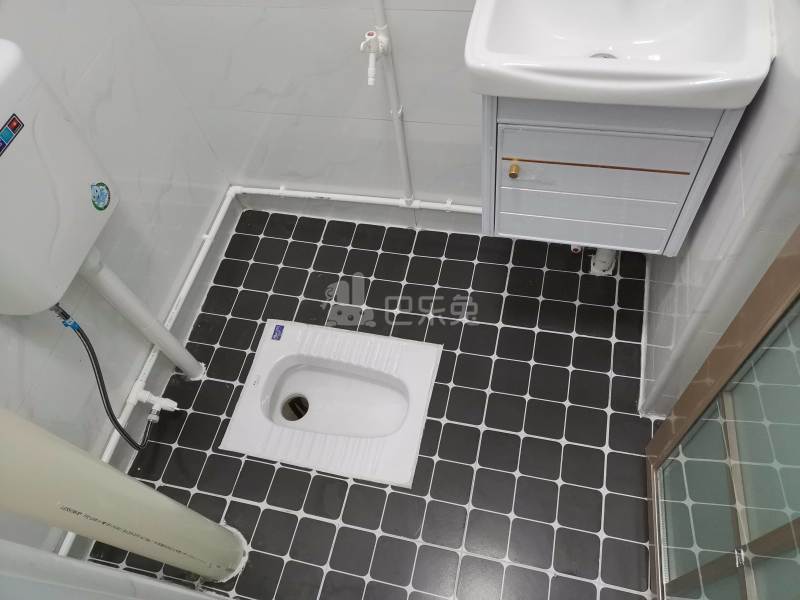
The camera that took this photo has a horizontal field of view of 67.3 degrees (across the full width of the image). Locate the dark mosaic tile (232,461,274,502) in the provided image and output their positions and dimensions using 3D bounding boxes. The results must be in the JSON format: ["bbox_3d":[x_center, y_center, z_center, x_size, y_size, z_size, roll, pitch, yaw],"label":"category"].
[{"bbox_3d":[-0.375,0.469,1.539,0.096,0.009,0.096,8,60,14],"label":"dark mosaic tile"}]

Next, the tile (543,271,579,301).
[{"bbox_3d":[0.463,-0.037,1.728,0.096,0.010,0.096,7,61,14],"label":"tile"}]

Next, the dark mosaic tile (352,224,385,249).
[{"bbox_3d":[-0.099,-0.197,1.898,0.096,0.008,0.096,7,61,14],"label":"dark mosaic tile"}]

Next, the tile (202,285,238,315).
[{"bbox_3d":[-0.553,0.002,1.852,0.096,0.008,0.096,7,61,14],"label":"tile"}]

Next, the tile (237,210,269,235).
[{"bbox_3d":[-0.486,-0.252,1.996,0.096,0.008,0.096,8,61,14],"label":"tile"}]

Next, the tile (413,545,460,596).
[{"bbox_3d":[0.084,0.617,1.374,0.096,0.009,0.096,8,60,14],"label":"tile"}]

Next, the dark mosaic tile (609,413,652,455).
[{"bbox_3d":[0.568,0.332,1.487,0.096,0.010,0.096,7,61,14],"label":"dark mosaic tile"}]

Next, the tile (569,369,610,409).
[{"bbox_3d":[0.492,0.233,1.559,0.096,0.010,0.096,7,61,14],"label":"tile"}]

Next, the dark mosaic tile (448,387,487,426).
[{"bbox_3d":[0.176,0.278,1.565,0.096,0.009,0.096,8,60,14],"label":"dark mosaic tile"}]

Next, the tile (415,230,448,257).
[{"bbox_3d":[0.097,-0.171,1.859,0.097,0.010,0.097,7,60,14],"label":"tile"}]

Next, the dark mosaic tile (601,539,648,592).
[{"bbox_3d":[0.495,0.585,1.331,0.097,0.009,0.097,8,61,13],"label":"dark mosaic tile"}]

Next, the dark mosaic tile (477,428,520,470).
[{"bbox_3d":[0.248,0.374,1.495,0.096,0.008,0.096,8,61,14],"label":"dark mosaic tile"}]

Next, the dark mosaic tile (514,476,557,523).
[{"bbox_3d":[0.321,0.473,1.423,0.096,0.008,0.096,8,61,14],"label":"dark mosaic tile"}]

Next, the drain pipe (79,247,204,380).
[{"bbox_3d":[-0.633,0.057,1.496,0.052,0.560,0.052,8,61,14],"label":"drain pipe"}]

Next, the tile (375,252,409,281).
[{"bbox_3d":[-0.022,-0.099,1.827,0.096,0.009,0.096,8,60,14],"label":"tile"}]

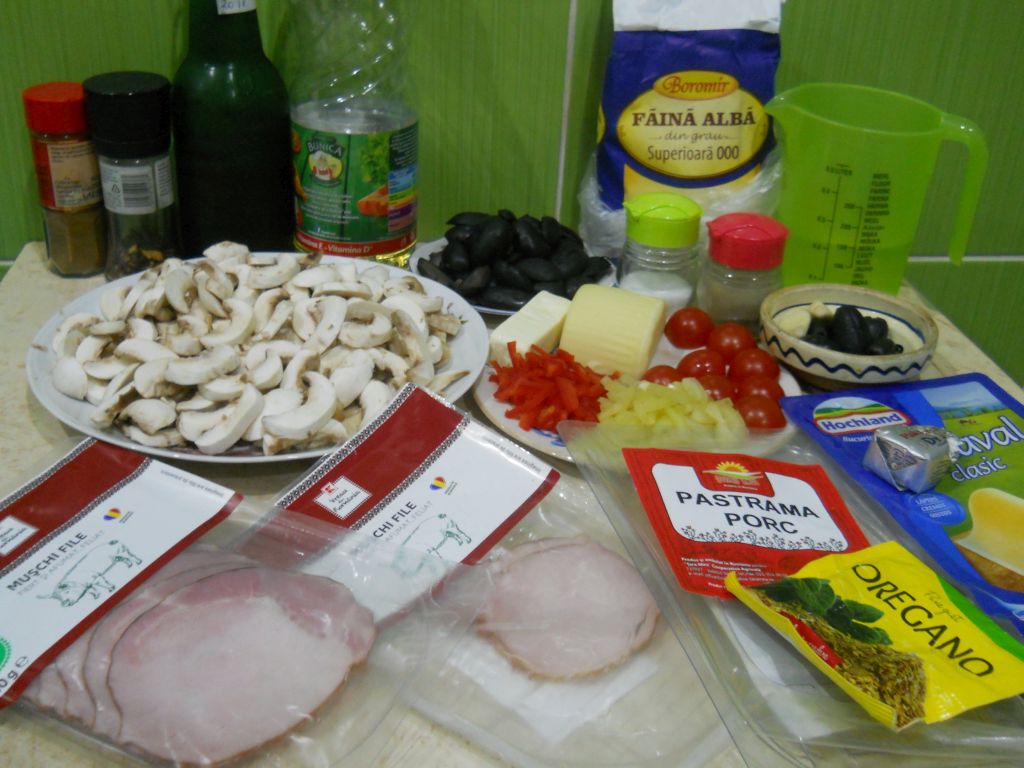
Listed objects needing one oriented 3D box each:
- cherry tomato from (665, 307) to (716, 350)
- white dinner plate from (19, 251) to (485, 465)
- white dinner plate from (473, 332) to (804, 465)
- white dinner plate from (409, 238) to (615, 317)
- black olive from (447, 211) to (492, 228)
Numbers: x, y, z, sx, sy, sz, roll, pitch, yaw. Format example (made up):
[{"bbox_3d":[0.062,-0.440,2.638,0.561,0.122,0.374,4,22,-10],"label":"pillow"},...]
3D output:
[{"bbox_3d":[0.098,-0.031,0.602,0.028,0.024,0.025,-1,30,-8],"label":"cherry tomato"},{"bbox_3d":[-0.132,-0.014,0.592,0.234,0.024,0.234,3,29,-1],"label":"white dinner plate"},{"bbox_3d":[0.063,0.007,0.581,0.171,0.019,0.171,3,29,-1],"label":"white dinner plate"},{"bbox_3d":[0.001,-0.067,0.708,0.132,0.019,0.132,3,29,-2],"label":"white dinner plate"},{"bbox_3d":[-0.026,-0.101,0.675,0.029,0.016,0.017,-7,31,-12],"label":"black olive"}]

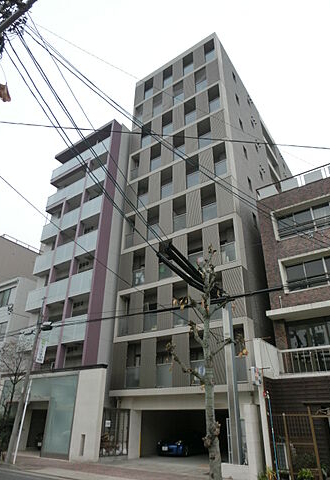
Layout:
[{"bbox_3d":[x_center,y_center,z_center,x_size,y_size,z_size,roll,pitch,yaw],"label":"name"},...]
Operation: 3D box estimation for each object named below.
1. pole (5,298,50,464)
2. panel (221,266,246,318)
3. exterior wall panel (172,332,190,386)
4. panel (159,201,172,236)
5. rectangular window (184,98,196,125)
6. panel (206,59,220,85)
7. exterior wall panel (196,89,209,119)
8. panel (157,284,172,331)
[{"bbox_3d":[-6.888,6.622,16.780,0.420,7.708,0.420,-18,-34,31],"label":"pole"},{"bbox_3d":[3.364,2.624,16.477,0.928,2.522,0.120,-17,-34,29],"label":"panel"},{"bbox_3d":[0.810,5.727,16.002,0.933,2.448,0.100,-18,-34,31],"label":"exterior wall panel"},{"bbox_3d":[0.082,-1.435,21.798,1.051,2.551,0.100,-18,-35,30],"label":"panel"},{"bbox_3d":[1.931,-9.713,25.224,1.058,2.551,0.120,-18,-35,30],"label":"rectangular window"},{"bbox_3d":[3.649,-12.874,25.637,0.994,2.551,0.100,-18,-35,30],"label":"panel"},{"bbox_3d":[2.771,-10.018,24.669,1.044,2.551,0.100,-18,-35,30],"label":"exterior wall panel"},{"bbox_3d":[0.052,3.714,18.410,1.007,2.408,0.120,-17,-34,29],"label":"panel"}]

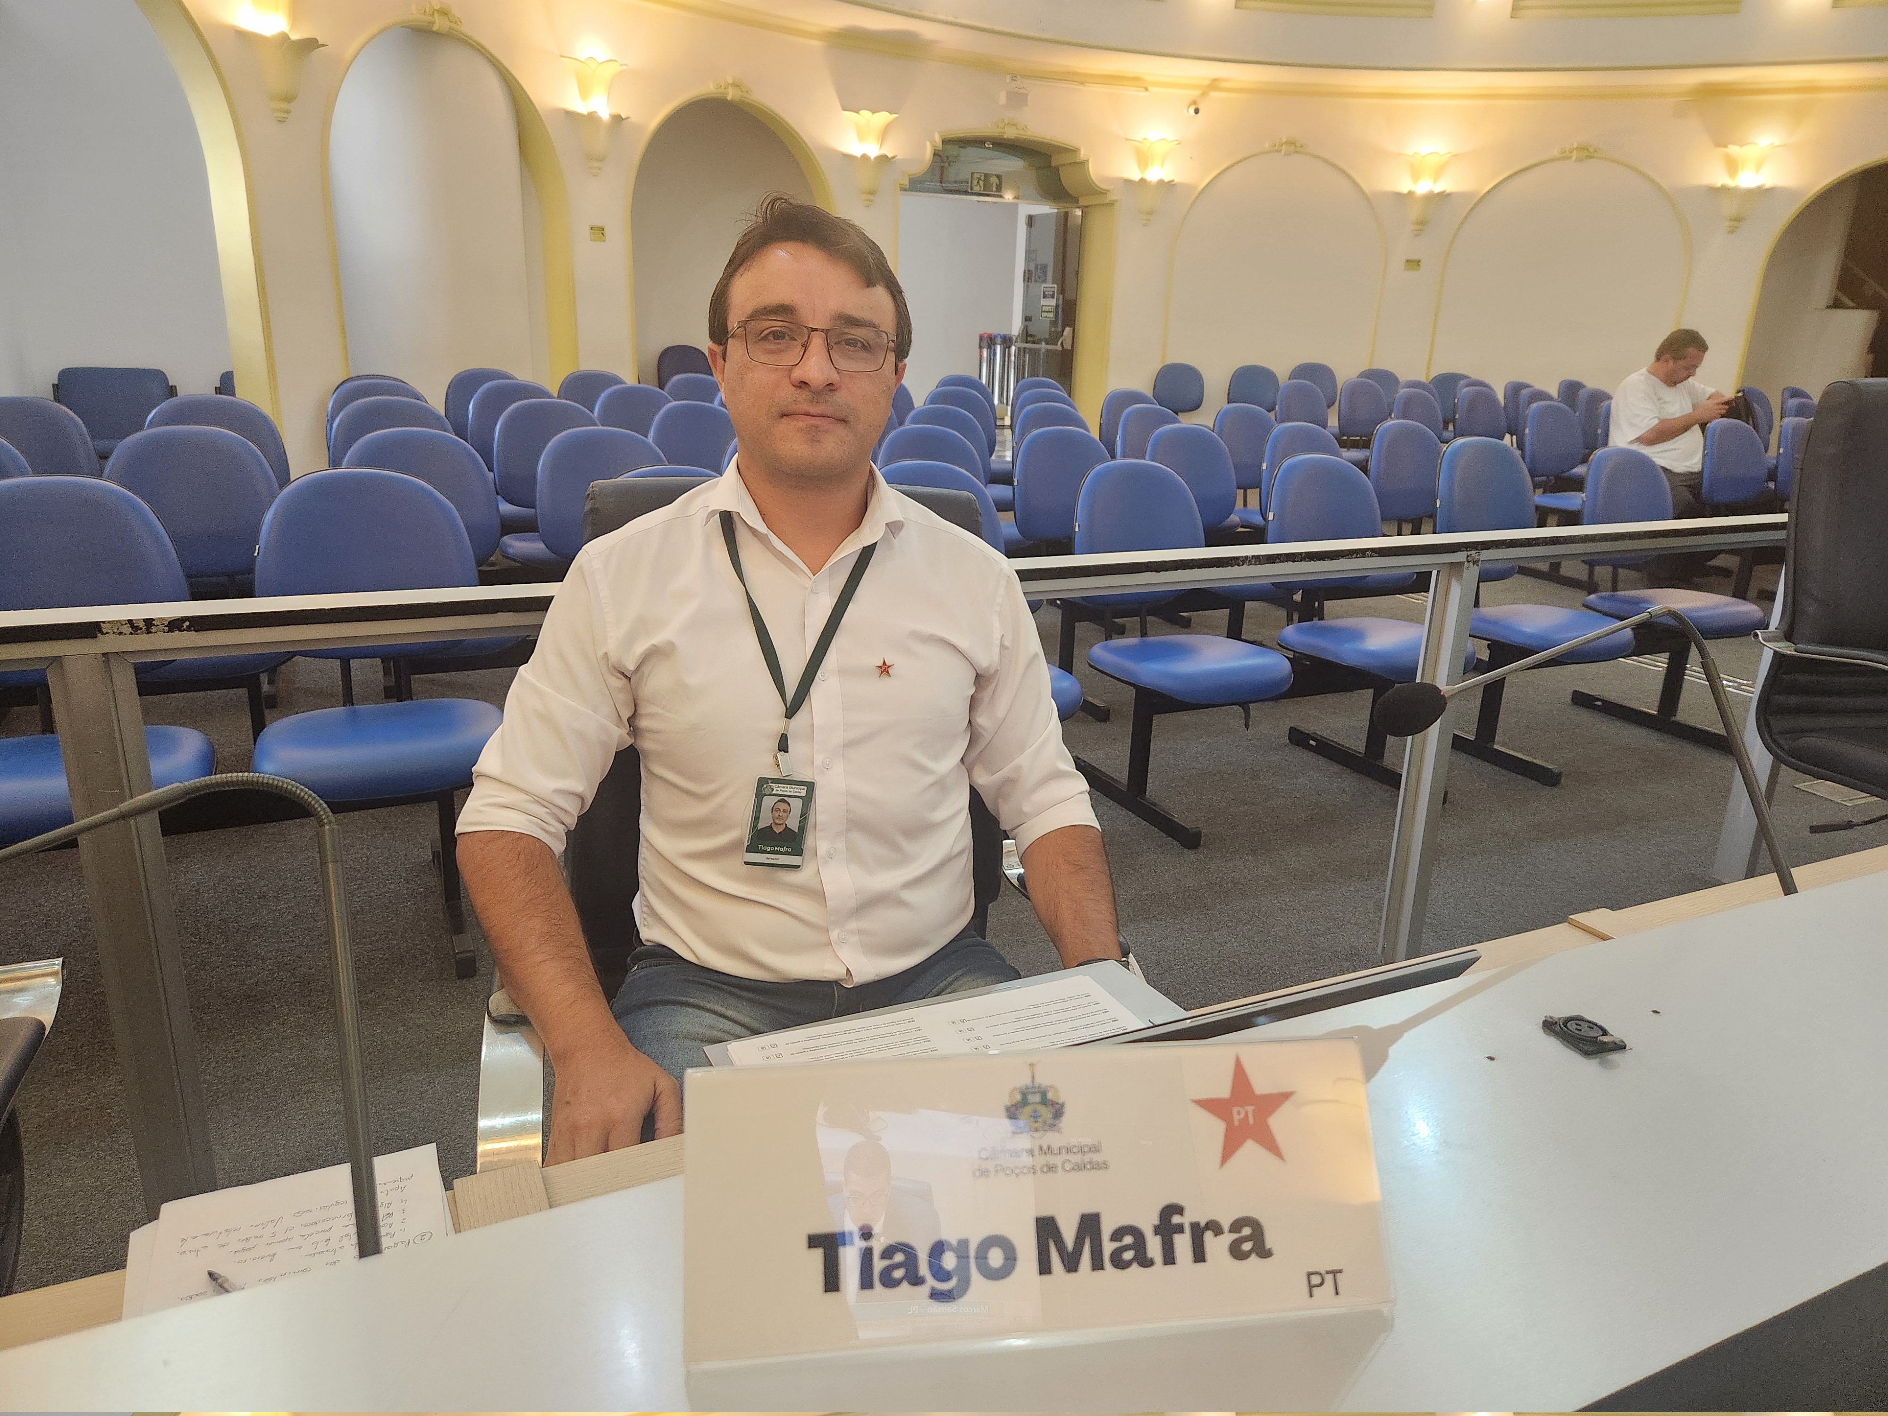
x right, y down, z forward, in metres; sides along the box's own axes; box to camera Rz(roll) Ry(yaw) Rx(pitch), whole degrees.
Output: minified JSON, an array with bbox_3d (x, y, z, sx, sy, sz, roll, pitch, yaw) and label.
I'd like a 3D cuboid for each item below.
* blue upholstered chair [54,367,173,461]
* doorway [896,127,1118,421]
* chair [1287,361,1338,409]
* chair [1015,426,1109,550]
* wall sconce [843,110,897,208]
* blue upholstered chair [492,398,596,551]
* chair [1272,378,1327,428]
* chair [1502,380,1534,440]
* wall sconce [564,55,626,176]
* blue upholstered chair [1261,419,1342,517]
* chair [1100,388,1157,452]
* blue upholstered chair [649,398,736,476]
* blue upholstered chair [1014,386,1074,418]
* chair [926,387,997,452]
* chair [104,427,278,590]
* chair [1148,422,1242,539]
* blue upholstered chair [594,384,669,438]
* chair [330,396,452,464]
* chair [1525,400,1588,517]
[{"bbox_3d":[-4.573,-1.431,6.918,0.580,0.860,0.580,-6,19,-23],"label":"blue upholstered chair"},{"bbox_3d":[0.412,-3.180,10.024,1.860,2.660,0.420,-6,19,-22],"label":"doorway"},{"bbox_3d":[3.140,-2.462,10.828,0.475,0.874,0.580,4,18,7],"label":"chair"},{"bbox_3d":[0.515,-0.533,4.475,0.480,0.910,0.560,-6,19,-25],"label":"chair"},{"bbox_3d":[-0.565,-4.197,9.593,0.440,0.690,0.240,-10,21,-33],"label":"wall sconce"},{"bbox_3d":[-1.341,-0.621,4.465,0.450,0.906,0.570,-7,19,-26],"label":"blue upholstered chair"},{"bbox_3d":[2.507,-1.693,8.409,0.480,0.910,0.560,-7,19,-26],"label":"chair"},{"bbox_3d":[4.481,-1.985,9.452,0.475,0.874,0.580,-6,19,-24],"label":"chair"},{"bbox_3d":[-1.938,-3.287,6.971,0.190,0.610,0.340,15,22,35],"label":"wall sconce"},{"bbox_3d":[1.468,-0.605,4.737,0.450,0.906,0.570,-7,19,-26],"label":"blue upholstered chair"},{"bbox_3d":[1.108,-1.200,6.590,0.475,0.874,0.580,-6,19,-24],"label":"chair"},{"bbox_3d":[-0.838,-0.678,4.704,0.450,0.906,0.570,-7,19,-26],"label":"blue upholstered chair"},{"bbox_3d":[0.642,-1.218,6.690,0.480,0.910,0.560,-6,19,-25],"label":"blue upholstered chair"},{"bbox_3d":[0.148,-1.123,6.241,0.475,0.874,0.580,-6,19,-24],"label":"chair"},{"bbox_3d":[-1.929,-0.225,3.235,0.480,0.910,0.560,-5,19,-21],"label":"chair"},{"bbox_3d":[0.995,-0.553,4.531,0.450,0.906,0.570,-7,19,-27],"label":"chair"},{"bbox_3d":[-1.294,-0.971,5.595,0.450,0.906,0.570,-7,19,-26],"label":"blue upholstered chair"},{"bbox_3d":[-1.767,-0.556,4.120,0.460,0.870,0.550,-7,20,-26],"label":"chair"},{"bbox_3d":[3.139,-1.060,6.224,0.460,0.870,0.550,-7,20,-26],"label":"chair"}]

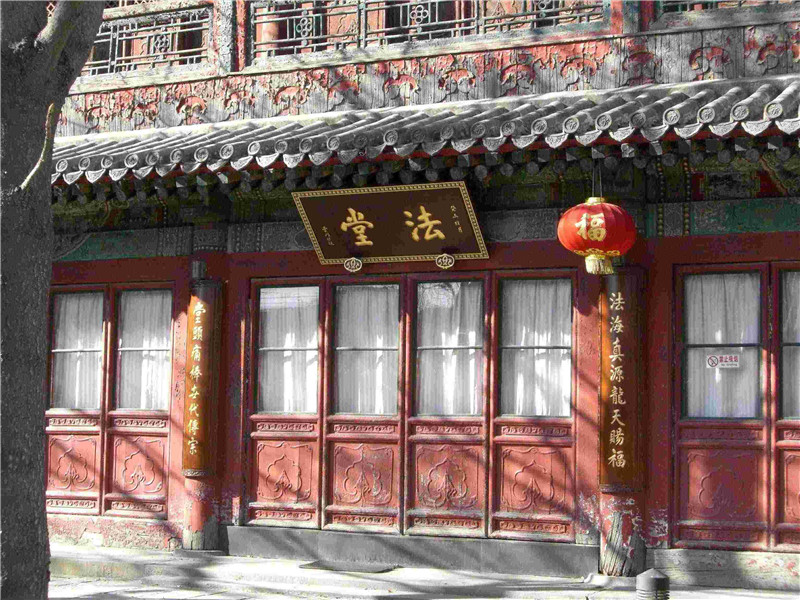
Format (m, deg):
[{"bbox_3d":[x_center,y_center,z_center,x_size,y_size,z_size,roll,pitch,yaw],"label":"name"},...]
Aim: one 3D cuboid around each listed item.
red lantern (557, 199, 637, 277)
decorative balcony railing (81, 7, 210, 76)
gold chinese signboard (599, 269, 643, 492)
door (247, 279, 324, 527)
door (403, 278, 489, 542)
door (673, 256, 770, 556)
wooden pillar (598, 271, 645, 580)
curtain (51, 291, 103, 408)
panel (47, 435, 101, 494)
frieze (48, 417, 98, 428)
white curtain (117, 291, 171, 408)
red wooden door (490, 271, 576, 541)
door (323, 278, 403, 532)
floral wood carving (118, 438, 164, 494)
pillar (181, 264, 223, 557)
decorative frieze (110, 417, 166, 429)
[{"bbox_3d":[1.491,-0.489,11.574,0.592,0.588,0.592,0,-5,15],"label":"red lantern"},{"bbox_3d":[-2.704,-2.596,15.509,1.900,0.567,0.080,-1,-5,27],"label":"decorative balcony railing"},{"bbox_3d":[1.729,0.625,12.005,0.330,1.749,0.160,-1,-5,26],"label":"gold chinese signboard"},{"bbox_3d":[-1.000,0.906,13.574,0.765,2.203,0.070,-1,-5,26],"label":"door"},{"bbox_3d":[0.415,0.909,13.419,0.831,2.300,0.080,-1,-5,27],"label":"door"},{"bbox_3d":[2.589,0.858,12.291,0.787,2.300,0.080,-1,-5,27],"label":"door"},{"bbox_3d":[1.769,0.912,12.097,0.365,2.480,0.365,-1,-5,26],"label":"wooden pillar"},{"bbox_3d":[-3.101,0.488,14.726,0.611,1.131,0.050,-1,-5,26],"label":"curtain"},{"bbox_3d":[-3.275,1.648,15.284,0.685,0.598,0.050,-1,-5,27],"label":"panel"},{"bbox_3d":[-3.282,1.230,15.320,0.636,0.120,0.040,-1,-5,27],"label":"frieze"},{"bbox_3d":[-2.397,0.471,14.376,0.605,1.130,0.050,-1,-5,26],"label":"white curtain"},{"bbox_3d":[1.103,0.856,12.530,0.763,2.205,0.070,-1,-5,26],"label":"red wooden door"},{"bbox_3d":[-0.304,0.894,13.228,0.790,2.211,0.070,-1,-5,26],"label":"door"},{"bbox_3d":[-2.526,1.626,14.896,0.555,0.544,0.040,-1,-5,27],"label":"floral wood carving"},{"bbox_3d":[-1.776,0.924,13.865,0.350,2.639,0.350,1,-5,0],"label":"pillar"},{"bbox_3d":[-2.566,1.201,14.950,0.679,0.117,0.040,-1,-5,27],"label":"decorative frieze"}]

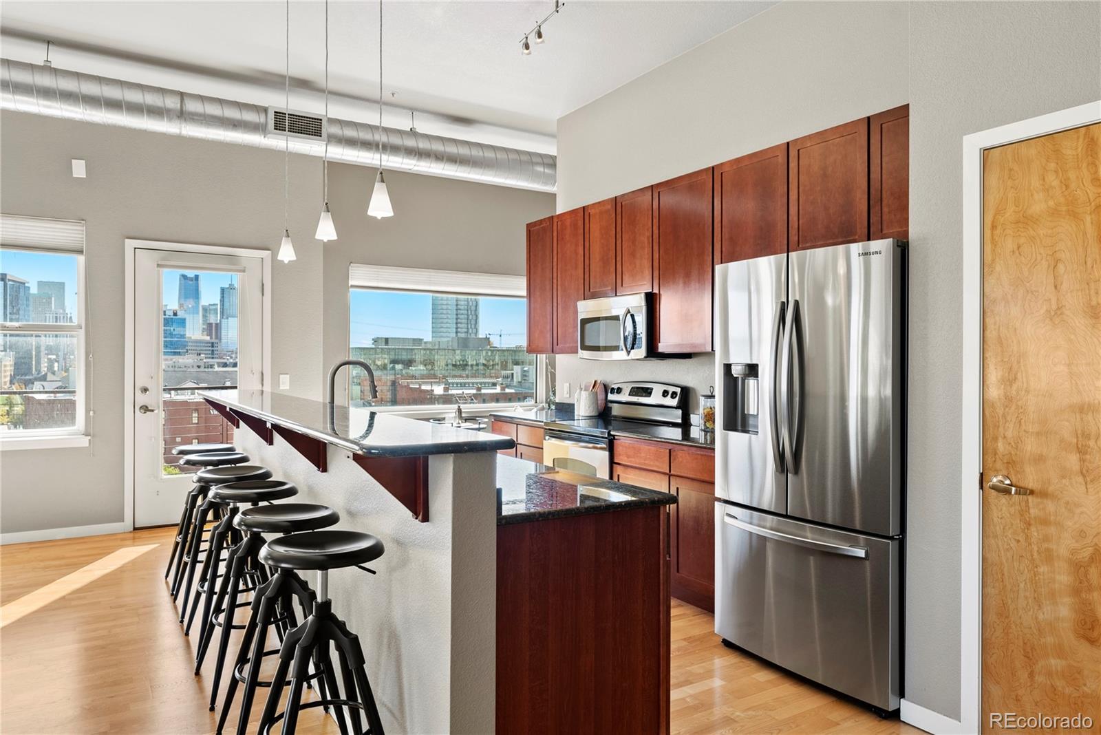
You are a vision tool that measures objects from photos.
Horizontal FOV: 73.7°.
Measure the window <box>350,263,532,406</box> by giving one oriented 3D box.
[{"bbox_3d":[-1.120,-0.322,8.225,2.320,1.495,0.130,0,1,-32],"label":"window"}]

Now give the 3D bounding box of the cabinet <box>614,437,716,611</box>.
[{"bbox_3d":[0.915,0.861,4.190,0.610,0.878,0.995,0,1,-32],"label":"cabinet"}]

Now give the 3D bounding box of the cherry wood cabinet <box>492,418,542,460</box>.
[{"bbox_3d":[0.022,0.845,5.631,0.610,0.878,0.845,0,1,-32],"label":"cherry wood cabinet"}]

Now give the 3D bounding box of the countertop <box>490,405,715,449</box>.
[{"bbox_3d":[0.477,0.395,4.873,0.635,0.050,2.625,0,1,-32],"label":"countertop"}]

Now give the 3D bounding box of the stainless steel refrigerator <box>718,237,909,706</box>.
[{"bbox_3d":[1.312,0.417,3.284,0.775,1.785,0.908,0,1,-32],"label":"stainless steel refrigerator"}]

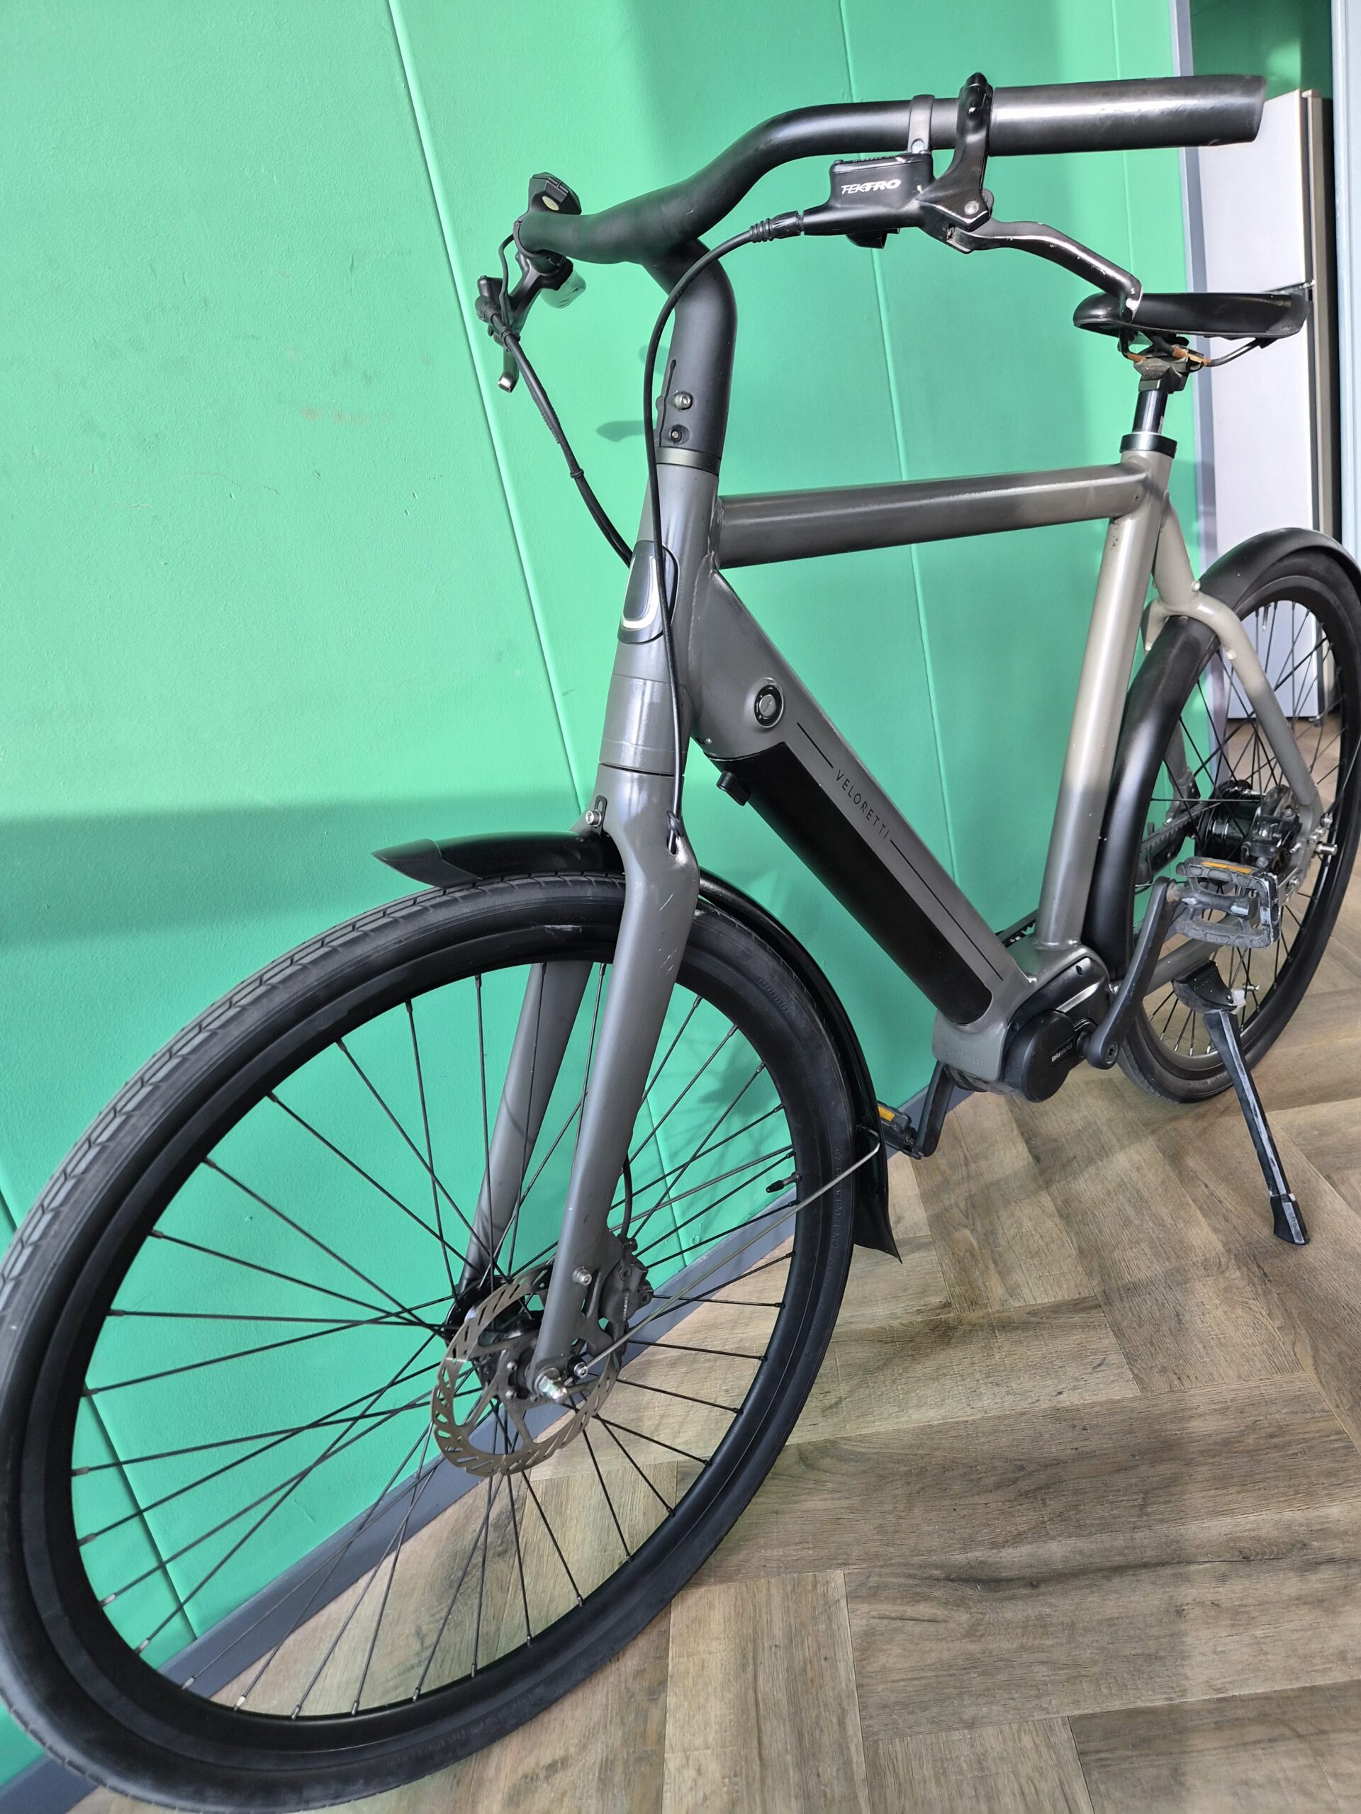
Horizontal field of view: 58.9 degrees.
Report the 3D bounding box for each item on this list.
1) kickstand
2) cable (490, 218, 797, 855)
[{"bbox_3d":[0.642,0.209,1.364,0.110,0.300,0.145,-26,23,-35],"label":"kickstand"},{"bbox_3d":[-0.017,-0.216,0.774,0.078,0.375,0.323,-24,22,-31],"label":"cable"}]

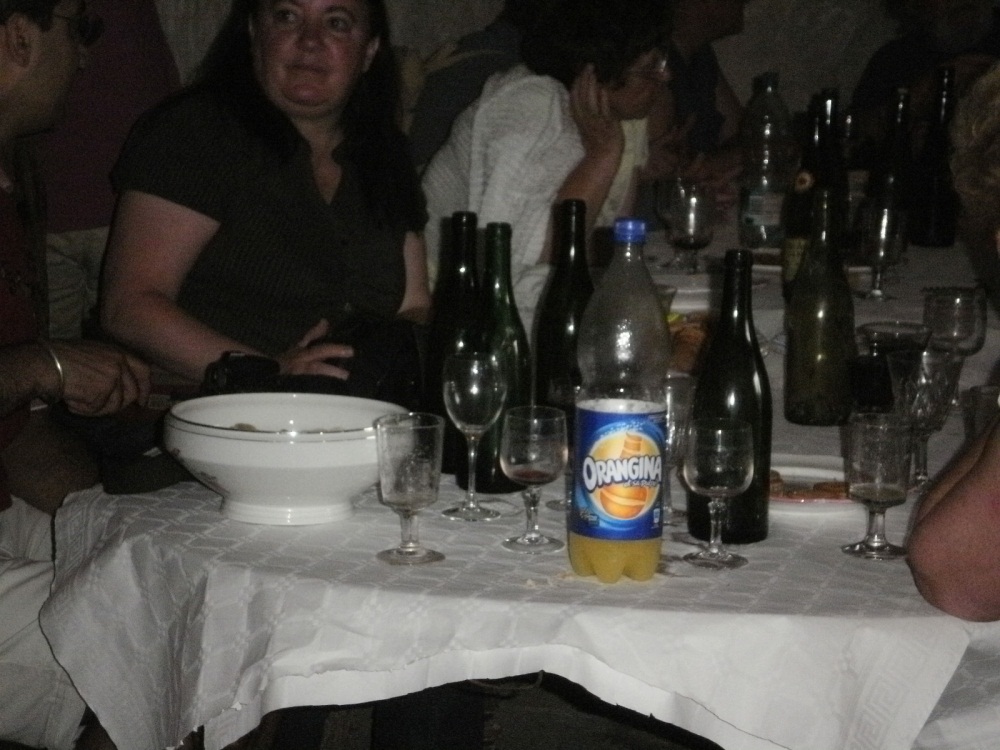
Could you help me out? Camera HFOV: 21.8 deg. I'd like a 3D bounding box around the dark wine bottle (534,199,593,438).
[{"bbox_3d":[0.083,-0.055,3.027,0.081,0.297,0.081,1,11,0],"label":"dark wine bottle"}]

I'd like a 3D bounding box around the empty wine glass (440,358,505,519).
[{"bbox_3d":[-0.028,0.065,2.709,0.065,0.166,0.065,1,11,-1],"label":"empty wine glass"}]

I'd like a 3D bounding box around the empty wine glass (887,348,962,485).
[{"bbox_3d":[0.473,0.052,2.893,0.086,0.149,0.086,1,13,0],"label":"empty wine glass"}]

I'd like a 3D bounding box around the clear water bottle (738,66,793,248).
[{"bbox_3d":[0.484,-0.391,4.734,0.089,0.320,0.089,2,11,6],"label":"clear water bottle"}]

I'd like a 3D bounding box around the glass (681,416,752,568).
[{"bbox_3d":[0.217,0.117,2.580,0.070,0.138,0.070,1,11,0],"label":"glass"}]

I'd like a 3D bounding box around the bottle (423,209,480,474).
[{"bbox_3d":[-0.042,-0.038,2.939,0.081,0.292,0.081,1,11,0],"label":"bottle"}]

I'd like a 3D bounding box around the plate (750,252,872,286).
[{"bbox_3d":[0.495,-0.177,4.131,0.215,0.025,0.215,1,13,0],"label":"plate"}]

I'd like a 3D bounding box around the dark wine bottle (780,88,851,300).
[{"bbox_3d":[0.477,-0.269,3.893,0.082,0.312,0.082,1,13,0],"label":"dark wine bottle"}]

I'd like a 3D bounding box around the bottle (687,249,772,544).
[{"bbox_3d":[0.234,0.021,2.615,0.080,0.293,0.080,2,11,5],"label":"bottle"}]

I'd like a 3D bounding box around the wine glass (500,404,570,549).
[{"bbox_3d":[0.035,0.105,2.624,0.069,0.137,0.069,1,11,0],"label":"wine glass"}]

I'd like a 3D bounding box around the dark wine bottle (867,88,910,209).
[{"bbox_3d":[0.642,-0.328,4.238,0.077,0.275,0.077,1,13,0],"label":"dark wine bottle"}]

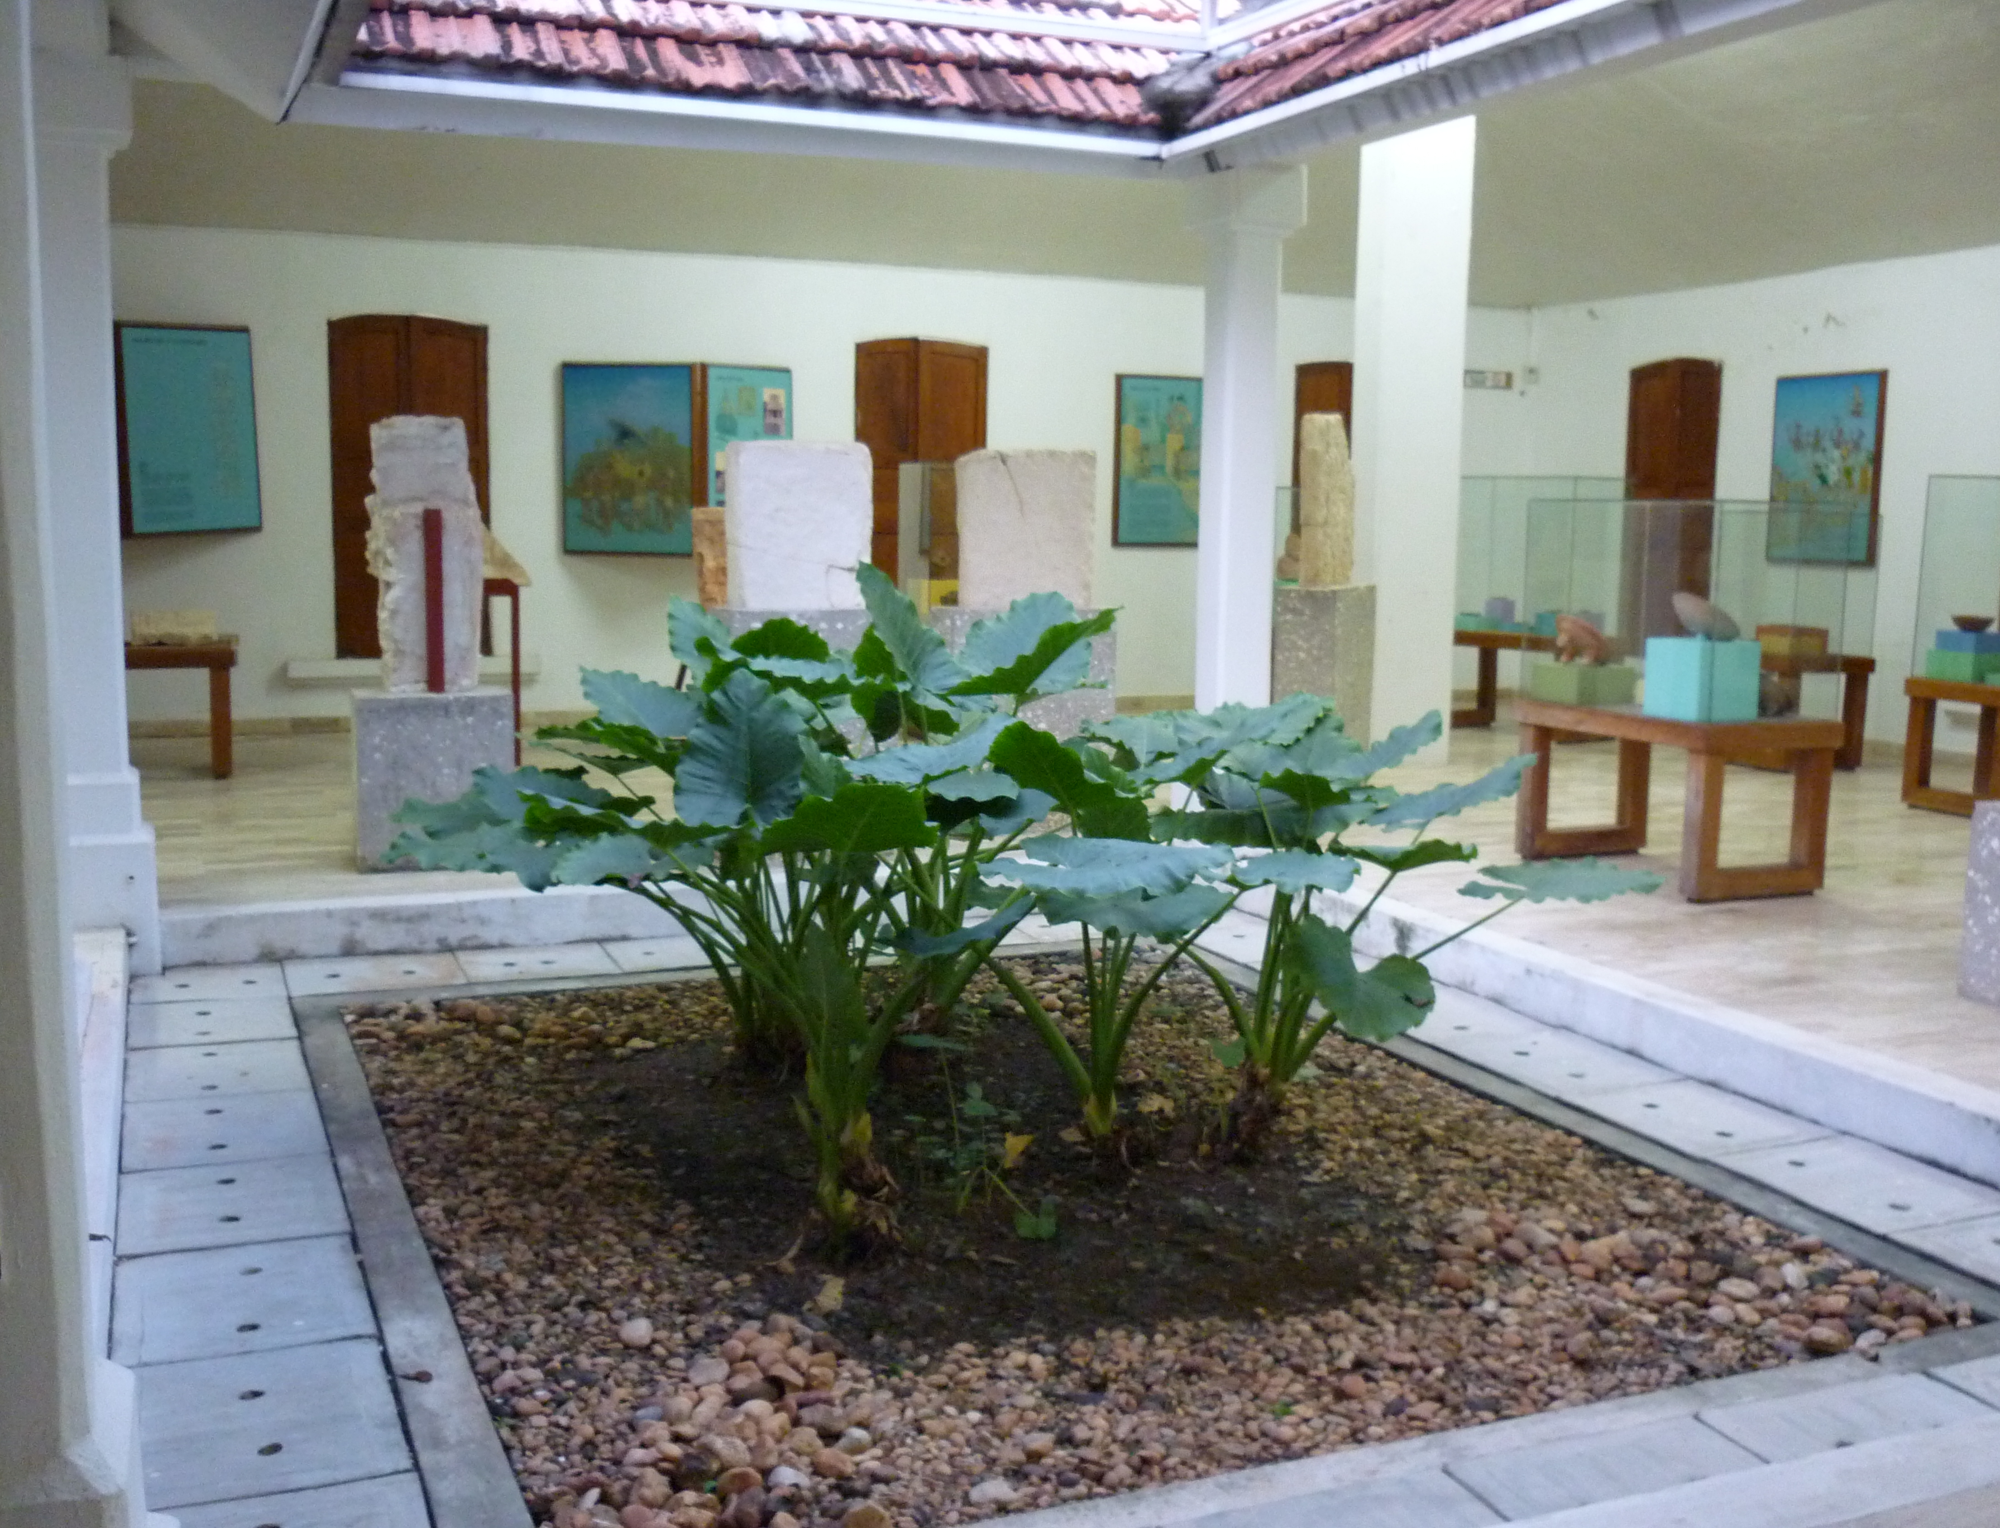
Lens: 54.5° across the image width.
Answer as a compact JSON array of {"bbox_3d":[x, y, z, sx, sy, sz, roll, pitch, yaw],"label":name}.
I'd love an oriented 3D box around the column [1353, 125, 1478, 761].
[{"bbox_3d":[2.571,-2.057,12.318,0.577,4.088,0.394,-2,8,-23],"label":"column"}]

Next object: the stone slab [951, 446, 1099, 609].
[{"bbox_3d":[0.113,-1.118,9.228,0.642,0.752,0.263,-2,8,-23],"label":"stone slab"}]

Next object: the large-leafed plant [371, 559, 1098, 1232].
[{"bbox_3d":[-0.571,0.269,5.307,1.898,1.533,1.679,1,7,0],"label":"large-leafed plant"}]

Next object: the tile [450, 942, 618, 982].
[{"bbox_3d":[-1.744,0.764,7.316,0.562,0.050,0.547,-2,8,-23],"label":"tile"}]

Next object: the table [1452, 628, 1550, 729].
[{"bbox_3d":[3.885,-0.585,14.269,0.745,0.730,1.212,-4,9,-36],"label":"table"}]

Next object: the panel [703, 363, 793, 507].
[{"bbox_3d":[-1.960,-2.376,15.149,0.840,1.445,0.050,-5,9,-43],"label":"panel"}]

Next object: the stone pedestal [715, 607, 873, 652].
[{"bbox_3d":[-0.915,-0.181,9.093,0.816,1.080,0.430,-2,8,-23],"label":"stone pedestal"}]

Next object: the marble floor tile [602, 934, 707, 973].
[{"bbox_3d":[-1.279,0.792,7.964,0.613,0.040,0.588,-2,7,-23],"label":"marble floor tile"}]

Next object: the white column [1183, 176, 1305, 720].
[{"bbox_3d":[1.128,-1.103,9.331,0.428,3.427,0.428,-2,7,-23],"label":"white column"}]

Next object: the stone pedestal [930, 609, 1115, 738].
[{"bbox_3d":[0.094,-0.213,9.352,0.818,1.080,0.438,-2,8,-23],"label":"stone pedestal"}]

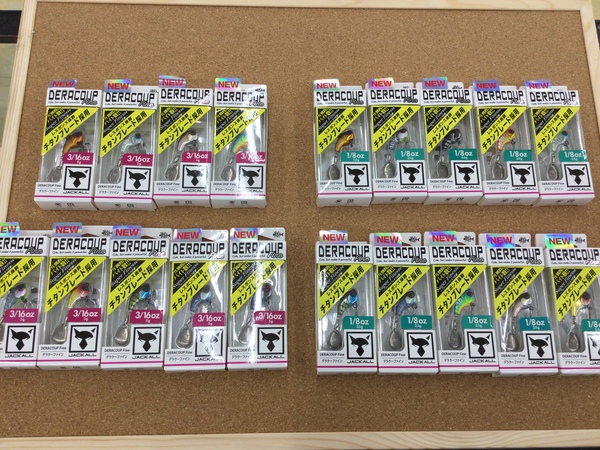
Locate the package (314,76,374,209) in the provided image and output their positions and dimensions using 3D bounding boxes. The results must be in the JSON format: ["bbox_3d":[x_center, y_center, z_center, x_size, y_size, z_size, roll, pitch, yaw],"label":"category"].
[{"bbox_3d":[0.040,-0.080,0.510,0.049,0.020,0.123,-1,75,-2],"label":"package"}]

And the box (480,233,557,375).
[{"bbox_3d":[0.188,0.066,0.469,0.049,0.021,0.123,0,75,-2],"label":"box"}]

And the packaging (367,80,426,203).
[{"bbox_3d":[0.089,-0.082,0.505,0.049,0.021,0.123,0,75,-2],"label":"packaging"}]

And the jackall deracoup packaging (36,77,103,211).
[{"bbox_3d":[-0.212,-0.076,0.500,0.049,0.020,0.123,0,75,-2],"label":"jackall deracoup packaging"}]

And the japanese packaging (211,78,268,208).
[{"bbox_3d":[-0.055,-0.079,0.498,0.049,0.021,0.123,0,75,-2],"label":"japanese packaging"}]

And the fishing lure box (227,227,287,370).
[{"bbox_3d":[-0.036,0.059,0.462,0.049,0.021,0.123,0,75,-2],"label":"fishing lure box"}]

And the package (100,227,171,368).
[{"bbox_3d":[-0.137,0.059,0.458,0.049,0.021,0.123,0,75,-2],"label":"package"}]

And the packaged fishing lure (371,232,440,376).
[{"bbox_3d":[0.091,0.068,0.472,0.049,0.020,0.123,-1,75,-2],"label":"packaged fishing lure"}]

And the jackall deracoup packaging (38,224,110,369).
[{"bbox_3d":[-0.187,0.056,0.457,0.049,0.021,0.123,0,75,-2],"label":"jackall deracoup packaging"}]

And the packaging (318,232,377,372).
[{"bbox_3d":[0.039,0.067,0.471,0.049,0.020,0.123,0,75,-2],"label":"packaging"}]

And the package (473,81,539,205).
[{"bbox_3d":[0.195,-0.080,0.516,0.049,0.020,0.123,0,75,-2],"label":"package"}]

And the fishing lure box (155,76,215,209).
[{"bbox_3d":[-0.105,-0.079,0.496,0.049,0.021,0.123,0,75,-2],"label":"fishing lure box"}]

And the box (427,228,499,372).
[{"bbox_3d":[0.141,0.068,0.474,0.049,0.020,0.123,-1,75,-2],"label":"box"}]

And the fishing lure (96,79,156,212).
[{"bbox_3d":[-0.160,-0.076,0.502,0.049,0.020,0.123,-1,75,-2],"label":"fishing lure"}]

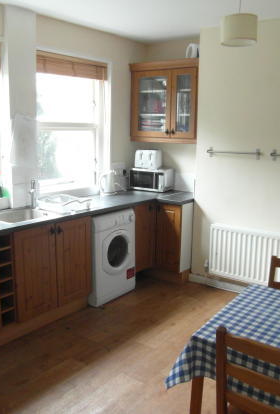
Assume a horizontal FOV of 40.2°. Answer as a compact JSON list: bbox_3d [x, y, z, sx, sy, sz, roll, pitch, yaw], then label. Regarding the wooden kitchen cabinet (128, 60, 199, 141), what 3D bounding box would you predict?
[{"bbox_3d":[0.356,-1.198,4.464,0.970,0.880,0.345,10,14,37],"label":"wooden kitchen cabinet"}]

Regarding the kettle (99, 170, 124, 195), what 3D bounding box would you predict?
[{"bbox_3d":[-0.320,-0.260,4.391,0.225,0.255,0.160,1,11,0],"label":"kettle"}]

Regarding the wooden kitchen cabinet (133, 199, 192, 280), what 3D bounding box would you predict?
[{"bbox_3d":[0.127,0.346,4.480,0.960,0.875,0.995,10,14,37],"label":"wooden kitchen cabinet"}]

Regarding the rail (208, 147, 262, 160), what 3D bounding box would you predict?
[{"bbox_3d":[0.909,-0.526,3.772,0.535,0.105,0.070,10,14,37],"label":"rail"}]

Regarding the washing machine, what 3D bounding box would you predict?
[{"bbox_3d":[-0.447,0.457,3.922,0.580,0.850,0.590,10,14,37],"label":"washing machine"}]

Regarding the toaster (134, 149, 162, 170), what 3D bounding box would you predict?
[{"bbox_3d":[0.118,-0.575,4.681,0.270,0.205,0.215,5,12,22],"label":"toaster"}]

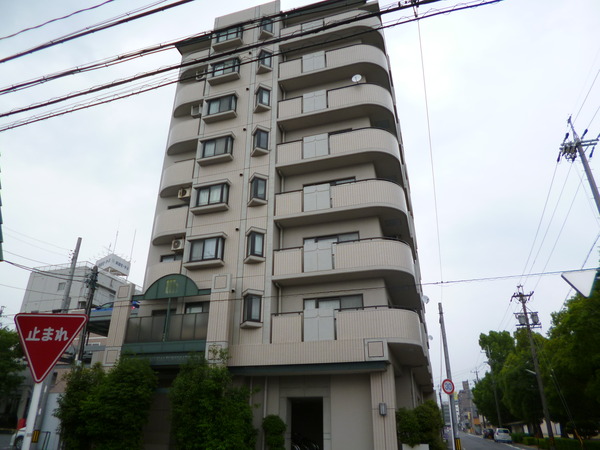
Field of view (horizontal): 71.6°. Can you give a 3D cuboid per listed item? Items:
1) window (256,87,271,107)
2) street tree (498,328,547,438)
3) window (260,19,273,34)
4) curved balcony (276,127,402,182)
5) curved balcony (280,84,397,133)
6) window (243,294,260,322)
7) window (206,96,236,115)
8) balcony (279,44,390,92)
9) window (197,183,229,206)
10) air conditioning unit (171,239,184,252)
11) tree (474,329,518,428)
[{"bbox_3d":[-1.927,-6.546,21.495,0.784,1.059,0.344,-8,-28,16],"label":"window"},{"bbox_3d":[29.933,21.825,57.245,5.919,14.366,5.919,-8,-28,16],"label":"street tree"},{"bbox_3d":[-2.042,-11.918,24.939,0.788,1.183,0.374,-8,-27,15],"label":"window"},{"bbox_3d":[1.893,-3.198,19.875,5.582,1.389,2.173,-8,-28,16],"label":"curved balcony"},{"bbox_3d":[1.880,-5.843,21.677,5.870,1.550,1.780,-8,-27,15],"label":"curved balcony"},{"bbox_3d":[-2.051,3.490,17.450,0.788,1.183,0.374,-8,-27,15],"label":"window"},{"bbox_3d":[-4.295,-6.552,23.102,1.496,1.092,0.364,-8,-27,15],"label":"window"},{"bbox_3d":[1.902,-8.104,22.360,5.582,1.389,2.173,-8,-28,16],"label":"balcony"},{"bbox_3d":[-4.298,-1.389,20.593,1.496,1.092,0.364,-8,-27,15],"label":"window"},{"bbox_3d":[-5.992,1.016,20.757,0.788,0.546,0.283,-8,-27,15],"label":"air conditioning unit"},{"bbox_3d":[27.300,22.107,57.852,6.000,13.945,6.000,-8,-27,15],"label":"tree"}]

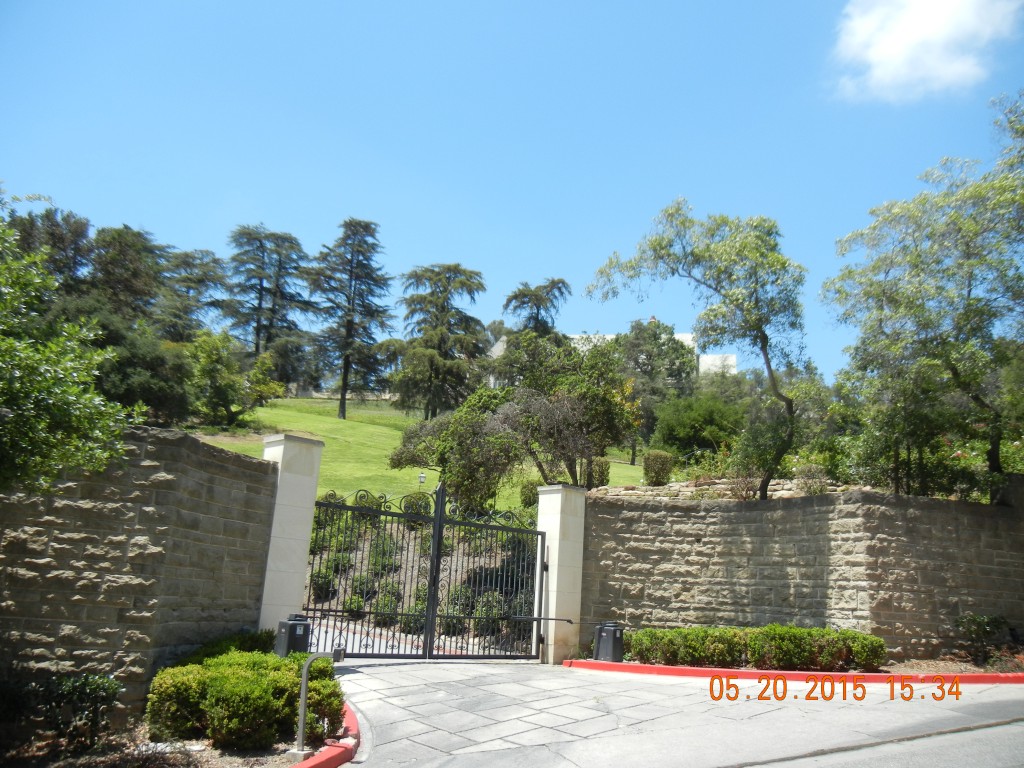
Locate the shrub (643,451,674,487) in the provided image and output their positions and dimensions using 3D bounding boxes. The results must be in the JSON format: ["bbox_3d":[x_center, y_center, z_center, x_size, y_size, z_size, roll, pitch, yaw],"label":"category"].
[{"bbox_3d":[3.360,1.948,20.356,0.724,0.854,0.724,1,-14,9],"label":"shrub"}]

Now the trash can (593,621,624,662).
[{"bbox_3d":[1.675,4.470,15.406,0.320,0.740,0.400,15,-18,-39],"label":"trash can"}]

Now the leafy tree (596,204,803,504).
[{"bbox_3d":[3.471,-0.758,16.511,3.705,5.841,3.400,1,-14,12],"label":"leafy tree"}]

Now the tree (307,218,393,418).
[{"bbox_3d":[-12.661,-5.334,69.691,6.791,16.253,6.791,6,-14,-11],"label":"tree"}]

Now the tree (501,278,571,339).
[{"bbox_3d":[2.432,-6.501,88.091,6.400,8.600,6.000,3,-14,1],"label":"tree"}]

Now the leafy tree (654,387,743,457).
[{"bbox_3d":[9.660,2.046,45.971,4.700,3.700,4.200,1,-14,12],"label":"leafy tree"}]

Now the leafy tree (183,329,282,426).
[{"bbox_3d":[-13.728,-0.297,43.917,4.719,4.814,4.719,8,-14,-17],"label":"leafy tree"}]

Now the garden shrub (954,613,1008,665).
[{"bbox_3d":[7.195,3.892,13.573,0.820,0.760,0.750,-4,-15,27],"label":"garden shrub"}]

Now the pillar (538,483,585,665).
[{"bbox_3d":[0.829,3.458,16.187,0.650,3.120,0.650,15,-18,-39],"label":"pillar"}]

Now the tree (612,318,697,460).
[{"bbox_3d":[7.176,0.208,44.684,4.170,7.349,4.170,1,-14,9],"label":"tree"}]

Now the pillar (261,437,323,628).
[{"bbox_3d":[-3.370,2.379,12.939,0.640,3.170,0.640,14,-17,-38],"label":"pillar"}]

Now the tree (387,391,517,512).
[{"bbox_3d":[-1.441,1.710,22.660,3.303,3.261,3.200,4,-13,-3],"label":"tree"}]

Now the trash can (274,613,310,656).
[{"bbox_3d":[-3.017,3.499,12.226,0.320,0.740,0.400,15,-18,-39],"label":"trash can"}]

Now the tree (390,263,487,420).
[{"bbox_3d":[-6.547,-3.786,79.056,8.200,13.600,7.800,5,-14,-5],"label":"tree"}]

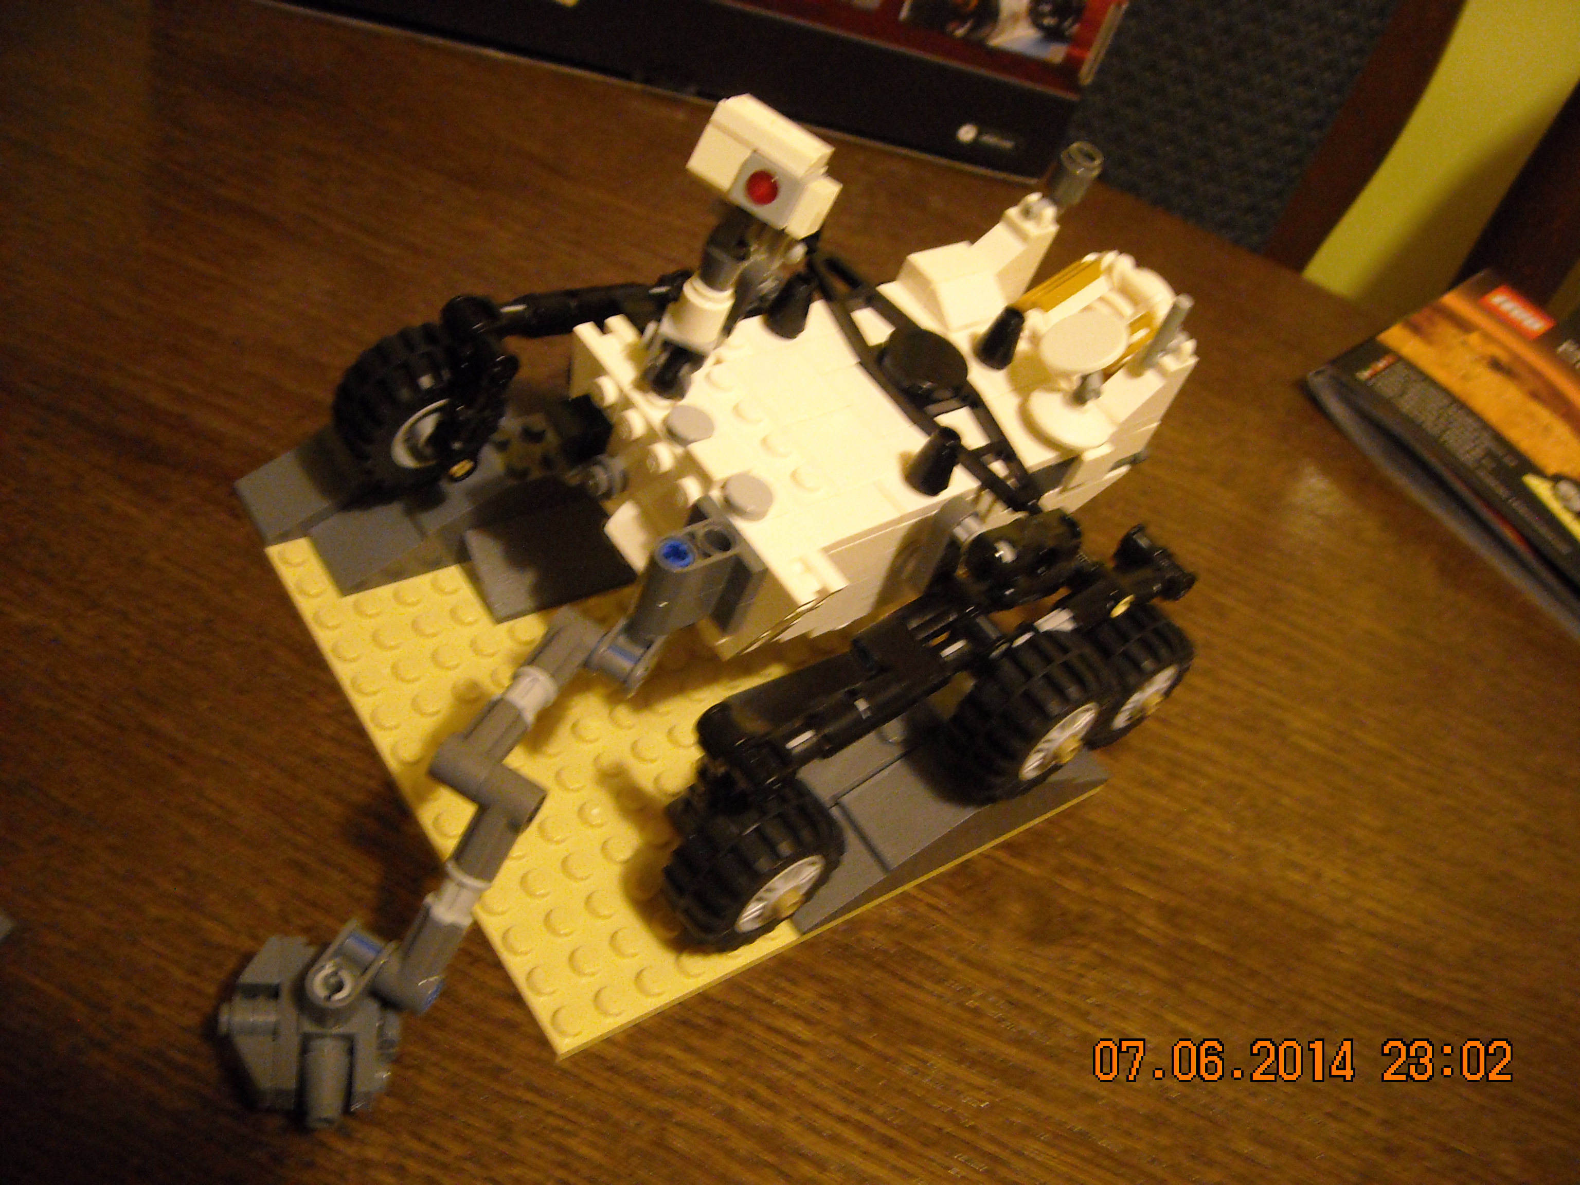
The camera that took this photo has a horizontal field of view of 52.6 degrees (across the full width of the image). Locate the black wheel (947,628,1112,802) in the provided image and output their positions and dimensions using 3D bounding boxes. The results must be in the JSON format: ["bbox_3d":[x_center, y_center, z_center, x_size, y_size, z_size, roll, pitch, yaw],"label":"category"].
[{"bbox_3d":[0.042,0.021,0.277,0.030,0.030,0.015,-24,62,-36],"label":"black wheel"}]

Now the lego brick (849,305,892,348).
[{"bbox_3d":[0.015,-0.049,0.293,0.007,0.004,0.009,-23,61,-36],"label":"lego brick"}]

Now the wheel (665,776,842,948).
[{"bbox_3d":[-0.006,0.045,0.262,0.030,0.030,0.015,-24,62,-36],"label":"wheel"}]

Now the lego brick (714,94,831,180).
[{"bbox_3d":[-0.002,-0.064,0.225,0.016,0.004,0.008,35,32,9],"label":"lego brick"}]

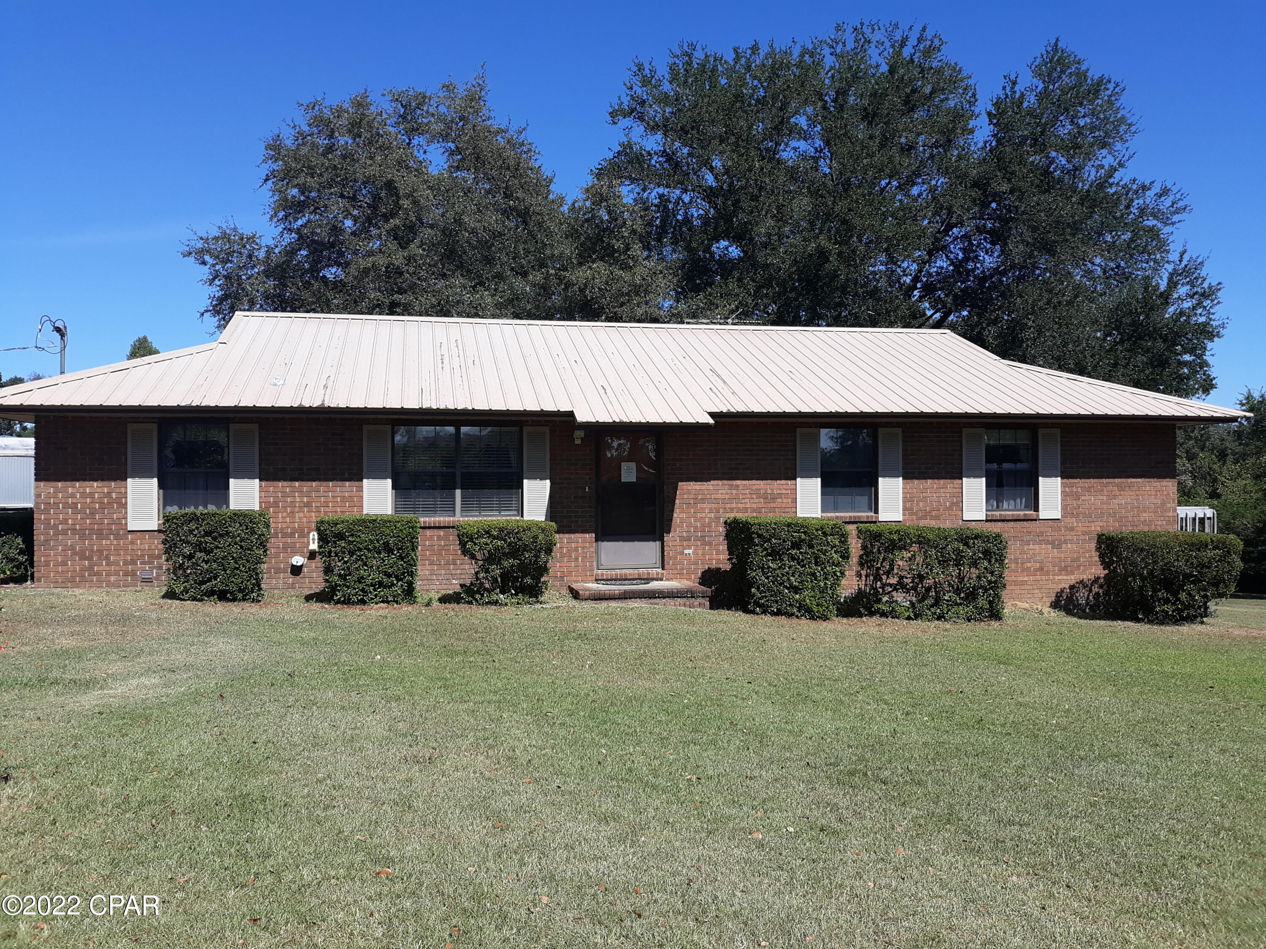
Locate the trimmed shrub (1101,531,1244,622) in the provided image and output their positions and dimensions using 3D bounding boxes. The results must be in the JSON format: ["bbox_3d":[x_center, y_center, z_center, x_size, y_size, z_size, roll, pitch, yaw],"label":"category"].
[{"bbox_3d":[7.921,1.490,15.135,1.870,1.300,0.870,0,-1,-11],"label":"trimmed shrub"}]

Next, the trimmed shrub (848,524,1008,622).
[{"bbox_3d":[4.146,1.339,14.217,1.850,1.300,0.870,0,-1,-11],"label":"trimmed shrub"}]

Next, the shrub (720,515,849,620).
[{"bbox_3d":[2.090,1.241,13.889,1.410,1.310,1.120,0,-1,-11],"label":"shrub"}]

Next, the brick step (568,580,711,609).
[{"bbox_3d":[0.049,1.652,13.893,1.740,0.280,1.310,0,-1,-11],"label":"brick step"}]

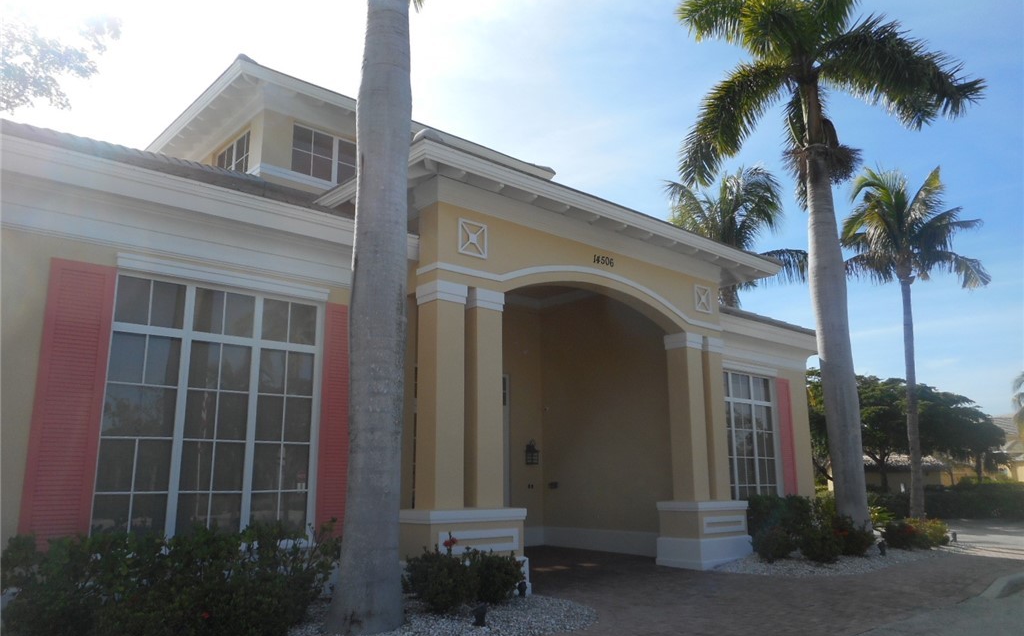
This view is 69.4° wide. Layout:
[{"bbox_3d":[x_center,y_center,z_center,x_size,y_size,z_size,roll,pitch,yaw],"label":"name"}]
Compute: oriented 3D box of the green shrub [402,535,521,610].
[{"bbox_3d":[-0.528,2.945,8.632,1.200,0.760,0.750,10,-16,-40],"label":"green shrub"}]

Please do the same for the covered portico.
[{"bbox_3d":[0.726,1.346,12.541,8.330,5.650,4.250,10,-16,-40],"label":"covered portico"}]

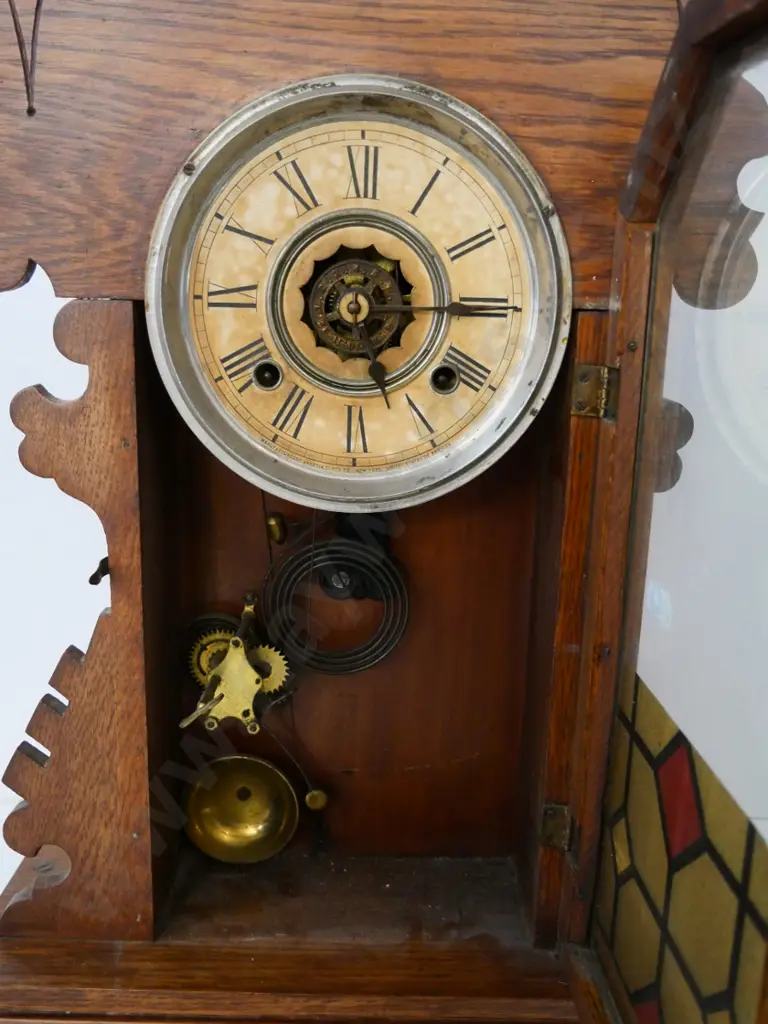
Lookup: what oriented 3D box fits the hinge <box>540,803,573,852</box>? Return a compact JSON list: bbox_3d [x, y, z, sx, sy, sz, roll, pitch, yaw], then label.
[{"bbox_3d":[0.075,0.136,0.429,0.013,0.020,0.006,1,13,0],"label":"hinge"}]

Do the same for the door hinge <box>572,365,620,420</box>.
[{"bbox_3d":[0.081,-0.046,0.386,0.016,0.020,0.008,1,13,0],"label":"door hinge"}]

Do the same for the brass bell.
[{"bbox_3d":[-0.065,0.135,0.468,0.052,0.052,0.018,1,7,-1],"label":"brass bell"}]

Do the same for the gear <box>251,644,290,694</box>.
[{"bbox_3d":[-0.052,0.069,0.437,0.023,0.023,0.003,1,14,-1],"label":"gear"}]

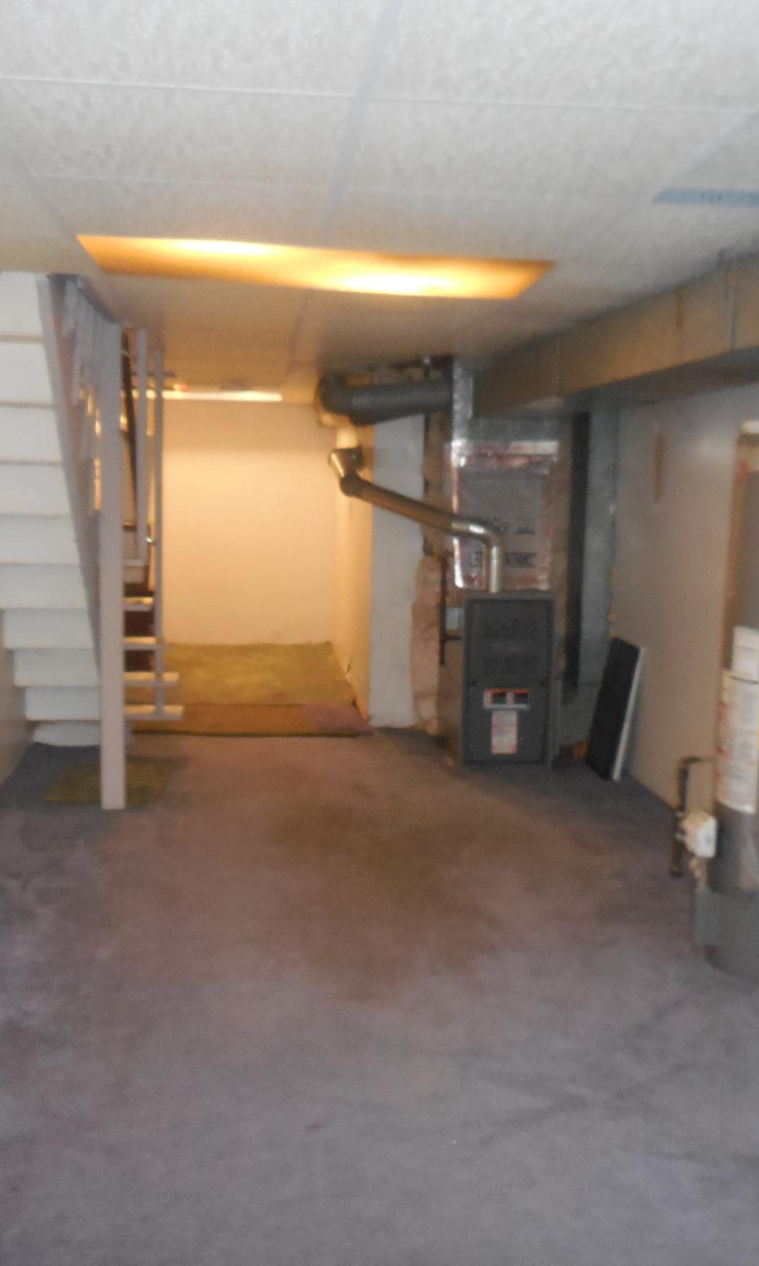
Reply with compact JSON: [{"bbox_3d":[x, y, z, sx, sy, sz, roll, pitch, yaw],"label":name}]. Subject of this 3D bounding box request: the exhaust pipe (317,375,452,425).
[{"bbox_3d":[0.025,-1.112,5.840,0.670,0.230,0.220,0,7,-6],"label":"exhaust pipe"}]

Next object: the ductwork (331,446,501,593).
[{"bbox_3d":[0.173,-0.524,5.675,0.840,0.670,0.170,0,7,-6],"label":"ductwork"}]

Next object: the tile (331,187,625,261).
[{"bbox_3d":[0.194,-0.926,2.761,0.610,0.025,0.600,0,7,-6],"label":"tile"}]

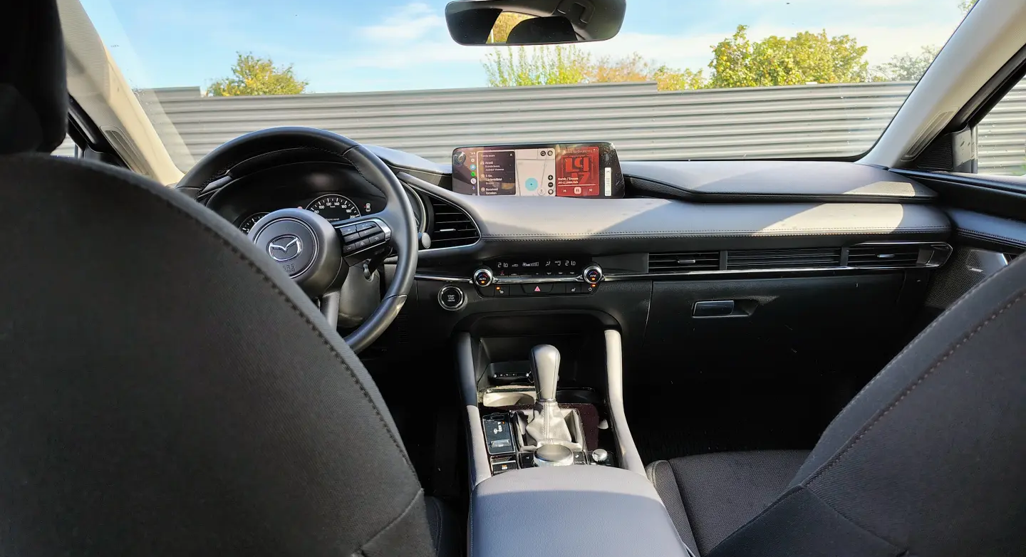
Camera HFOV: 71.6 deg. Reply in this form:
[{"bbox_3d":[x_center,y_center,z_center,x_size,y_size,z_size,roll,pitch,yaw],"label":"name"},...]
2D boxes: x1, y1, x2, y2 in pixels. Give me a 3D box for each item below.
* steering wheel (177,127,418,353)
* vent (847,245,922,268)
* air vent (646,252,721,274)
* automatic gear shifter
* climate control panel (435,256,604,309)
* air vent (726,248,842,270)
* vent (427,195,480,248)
[{"bbox_3d":[-0.327,-0.046,1.059,0.370,0.370,0.100,-3,-13,-8],"label":"steering wheel"},{"bbox_3d":[0.639,-0.040,1.227,0.126,0.034,0.035,-2,7,-2],"label":"vent"},{"bbox_3d":[0.292,-0.028,1.217,0.122,0.034,0.035,-2,7,-2],"label":"air vent"},{"bbox_3d":[0.048,0.155,0.965,0.066,0.120,0.080,-2,12,-2],"label":"automatic gear shifter"},{"bbox_3d":[0.011,0.005,1.200,0.280,0.085,0.050,-2,2,-2],"label":"climate control panel"},{"bbox_3d":[0.466,-0.034,1.227,0.197,0.034,0.035,-2,7,-2],"label":"air vent"},{"bbox_3d":[-0.098,-0.097,1.185,0.087,0.083,0.050,-2,7,-2],"label":"vent"}]

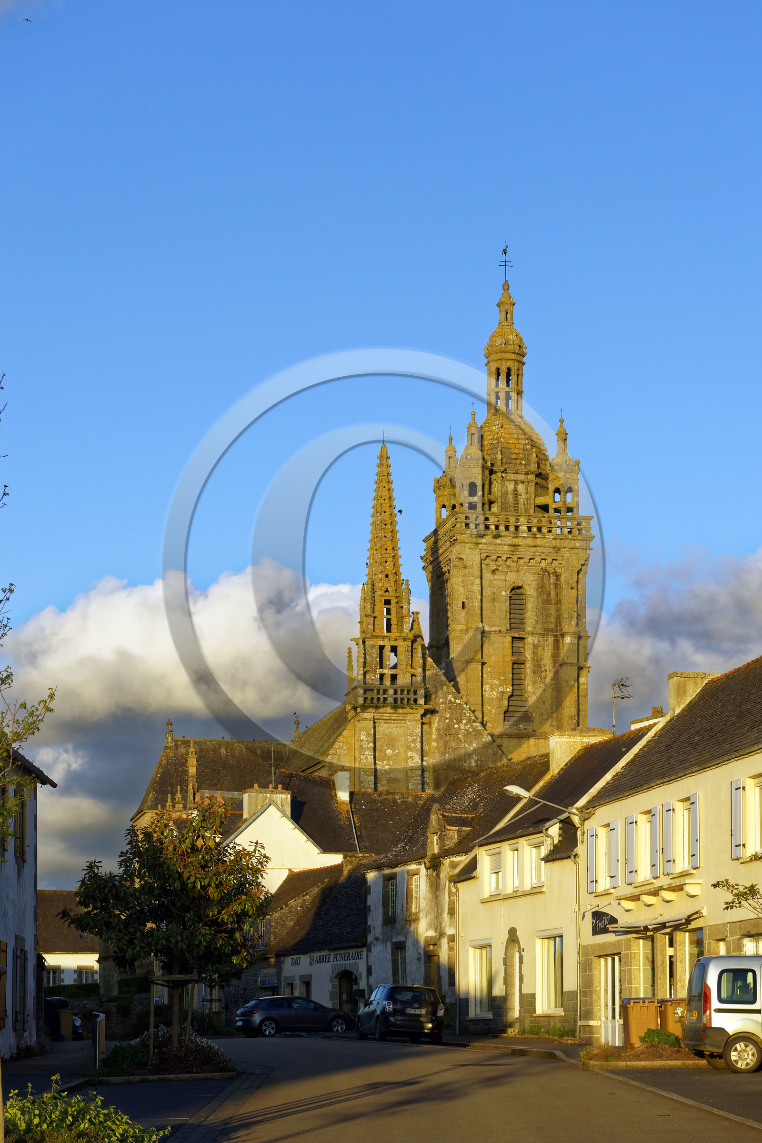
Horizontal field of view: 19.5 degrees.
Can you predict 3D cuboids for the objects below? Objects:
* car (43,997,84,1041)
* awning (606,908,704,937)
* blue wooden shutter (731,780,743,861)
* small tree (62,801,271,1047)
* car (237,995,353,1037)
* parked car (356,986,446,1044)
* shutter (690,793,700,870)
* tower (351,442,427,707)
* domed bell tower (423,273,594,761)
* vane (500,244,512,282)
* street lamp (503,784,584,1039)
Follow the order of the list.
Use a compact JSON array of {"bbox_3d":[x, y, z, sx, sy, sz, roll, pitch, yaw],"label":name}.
[{"bbox_3d":[-11.617,16.026,79.621,1.660,1.540,3.700,2,-9,-13],"label":"car"},{"bbox_3d":[5.915,7.651,48.437,0.700,0.500,4.400,2,-9,-13],"label":"awning"},{"bbox_3d":[7.151,4.994,44.689,0.045,1.557,0.460,2,-9,-13],"label":"blue wooden shutter"},{"bbox_3d":[-3.606,6.060,37.638,3.500,4.315,3.400,0,-9,0],"label":"small tree"},{"bbox_3d":[-2.923,15.734,78.713,4.230,1.446,1.810,3,-10,-20],"label":"car"},{"bbox_3d":[0.508,12.371,62.327,1.790,1.620,4.440,1,-9,-9],"label":"parked car"},{"bbox_3d":[6.627,5.489,46.889,0.045,1.530,0.460,2,-9,-13],"label":"shutter"},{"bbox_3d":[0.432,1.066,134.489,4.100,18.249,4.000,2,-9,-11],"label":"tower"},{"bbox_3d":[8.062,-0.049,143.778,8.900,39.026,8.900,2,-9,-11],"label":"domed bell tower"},{"bbox_3d":[8.273,-20.410,147.003,0.800,2.568,0.150,2,-9,-11],"label":"vane"},{"bbox_3d":[3.959,8.219,53.778,2.041,6.126,0.300,2,-9,-15],"label":"street lamp"}]

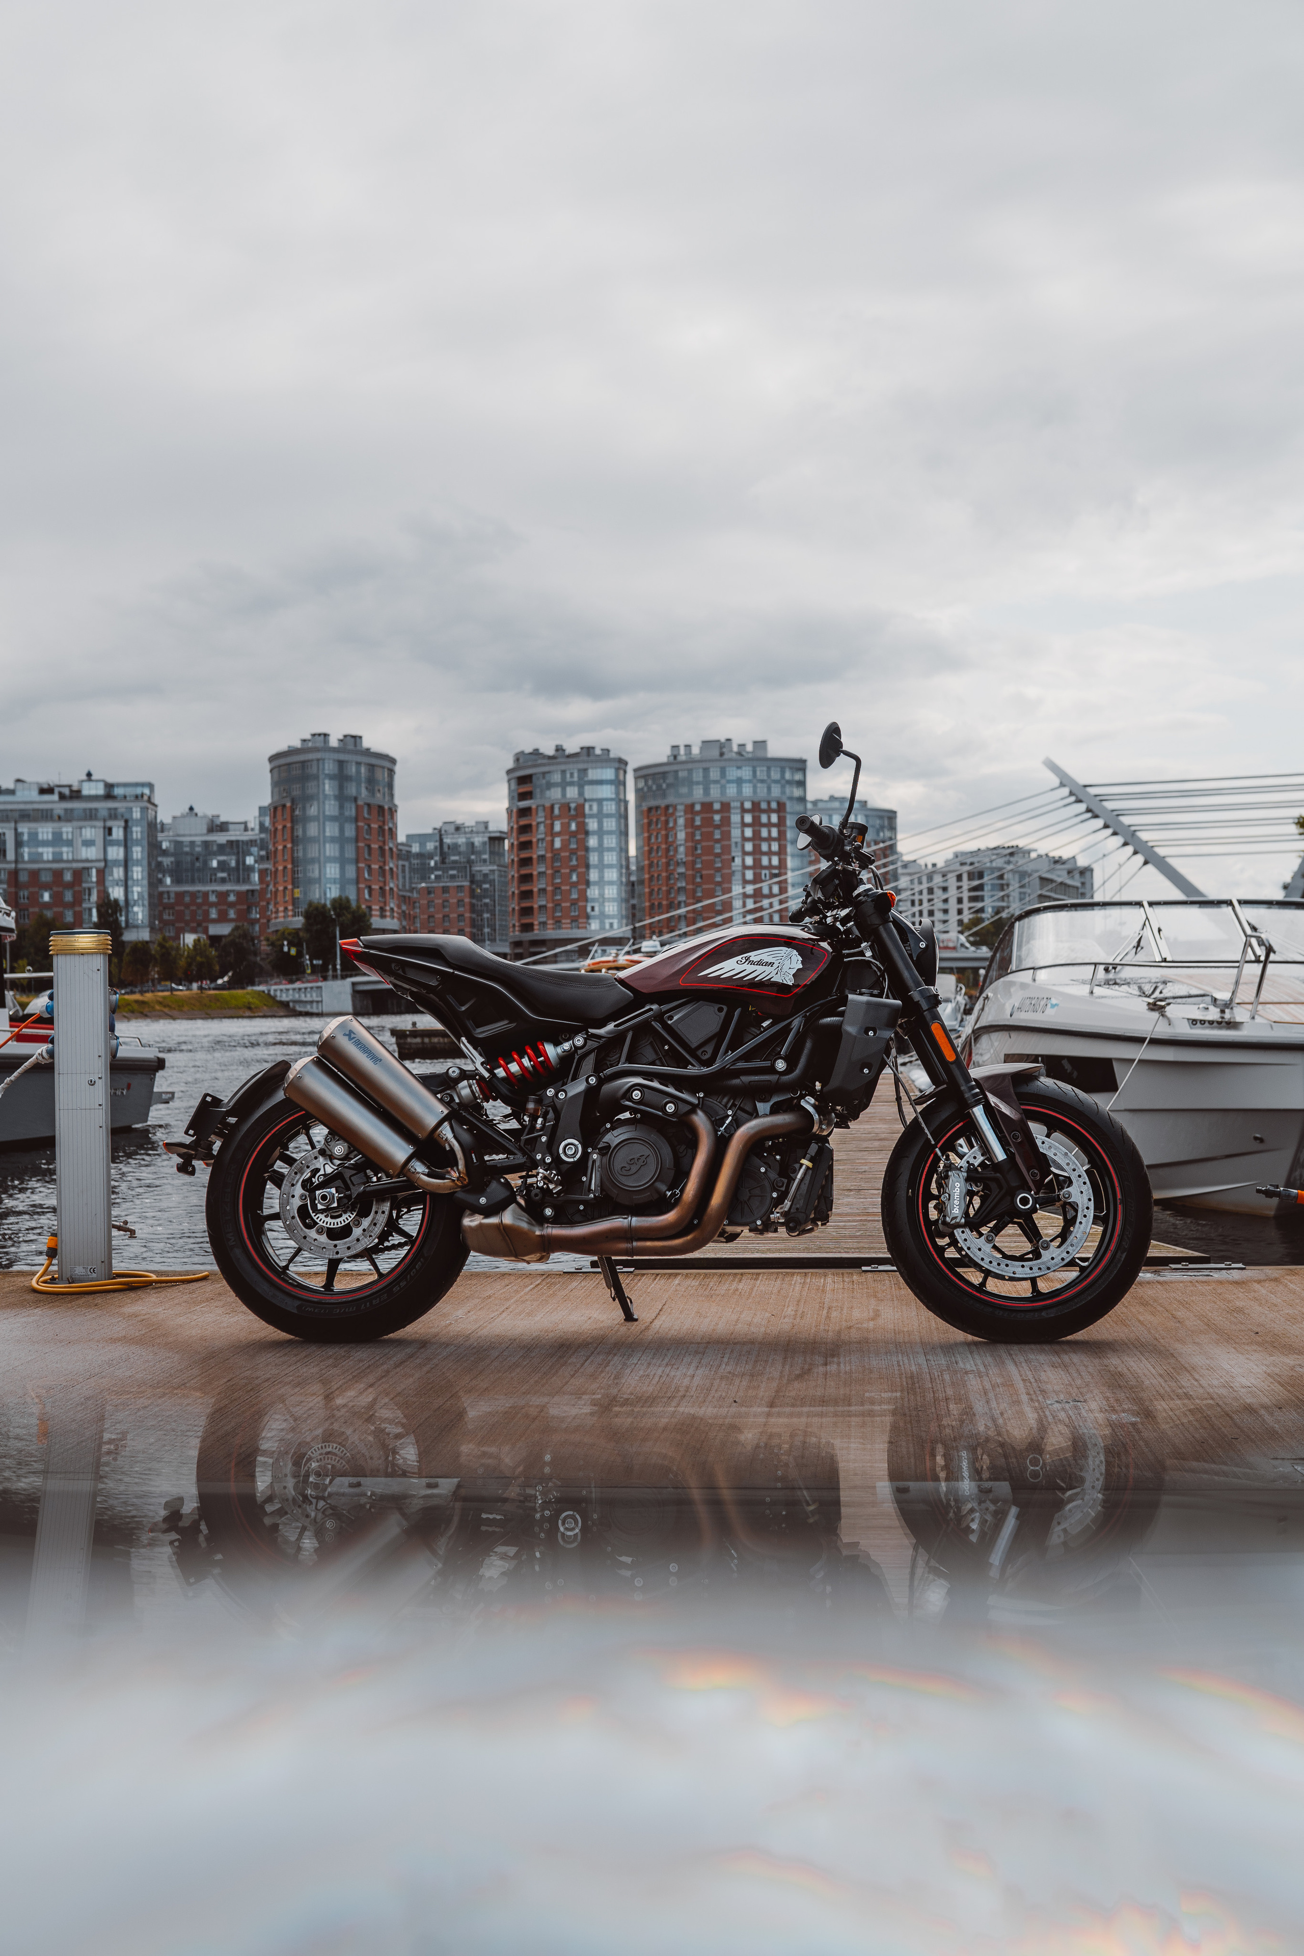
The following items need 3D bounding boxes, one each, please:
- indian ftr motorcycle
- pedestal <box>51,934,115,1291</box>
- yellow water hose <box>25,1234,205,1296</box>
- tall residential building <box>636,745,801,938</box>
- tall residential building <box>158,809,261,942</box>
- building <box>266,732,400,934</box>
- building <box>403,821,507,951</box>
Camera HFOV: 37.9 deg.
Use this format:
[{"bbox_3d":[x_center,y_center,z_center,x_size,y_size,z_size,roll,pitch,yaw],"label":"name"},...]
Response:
[{"bbox_3d":[-0.005,0.171,4.358,2.235,1.310,0.870,-1,-9,6],"label":"indian ftr motorcycle"},{"bbox_3d":[-1.596,0.359,5.377,0.175,0.985,0.155,-1,0,-4],"label":"pedestal"},{"bbox_3d":[-1.472,0.784,5.274,0.470,0.130,0.350,-1,0,0],"label":"yellow water hose"},{"bbox_3d":[15.312,-26.314,428.000,39.000,53.650,21.000,-1,-1,25],"label":"tall residential building"},{"bbox_3d":[-84.105,-15.128,362.000,20.500,34.033,16.000,-1,0,0],"label":"tall residential building"},{"bbox_3d":[-50.788,-18.994,303.000,20.500,39.685,32.000,-1,0,2],"label":"building"},{"bbox_3d":[-44.594,-16.847,430.000,25.000,37.143,20.000,-1,0,0],"label":"building"}]

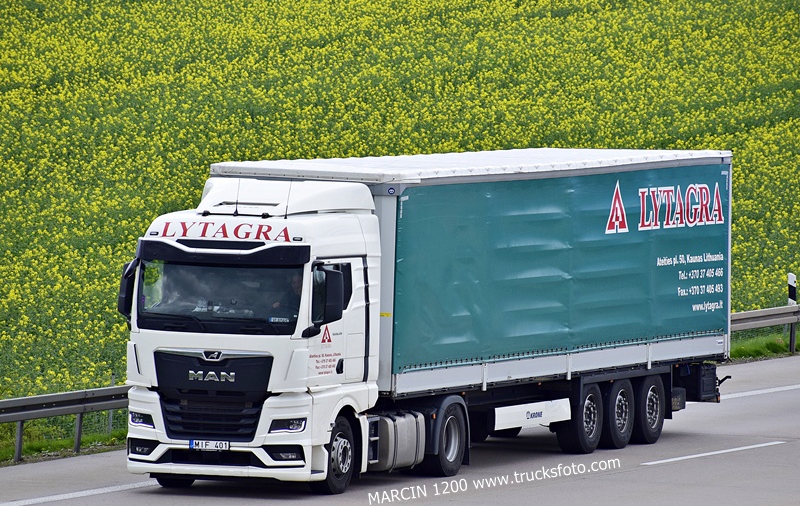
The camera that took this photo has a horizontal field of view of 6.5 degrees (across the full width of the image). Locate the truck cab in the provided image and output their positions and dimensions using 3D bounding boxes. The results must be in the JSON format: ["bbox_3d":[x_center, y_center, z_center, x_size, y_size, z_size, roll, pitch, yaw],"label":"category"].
[{"bbox_3d":[-1.850,1.042,86.762,2.680,3.820,2.380,2,3,21],"label":"truck cab"}]

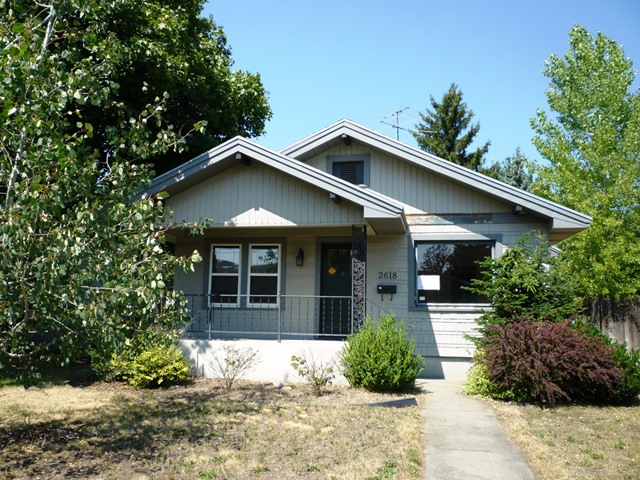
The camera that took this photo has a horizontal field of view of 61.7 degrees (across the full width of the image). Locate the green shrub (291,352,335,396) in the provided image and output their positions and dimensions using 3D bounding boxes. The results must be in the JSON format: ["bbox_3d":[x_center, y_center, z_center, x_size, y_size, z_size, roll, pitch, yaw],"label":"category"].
[{"bbox_3d":[-0.121,2.155,8.740,0.720,0.680,0.680,0,-8,11],"label":"green shrub"}]

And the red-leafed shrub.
[{"bbox_3d":[3.791,1.947,8.747,2.020,1.250,1.600,0,-8,11],"label":"red-leafed shrub"}]

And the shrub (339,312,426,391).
[{"bbox_3d":[1.072,1.931,9.197,1.400,1.290,1.330,0,-8,11],"label":"shrub"}]

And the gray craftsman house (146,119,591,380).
[{"bbox_3d":[1.268,0.632,14.993,9.500,5.400,11.200,0,-8,11],"label":"gray craftsman house"}]

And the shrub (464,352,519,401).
[{"bbox_3d":[2.786,2.176,8.765,0.920,0.760,0.820,0,-8,11],"label":"shrub"}]

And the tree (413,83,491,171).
[{"bbox_3d":[7.624,-1.948,30.620,5.600,14.780,5.600,0,-8,11],"label":"tree"}]

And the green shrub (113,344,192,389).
[{"bbox_3d":[-2.987,2.192,9.574,1.380,0.710,1.100,0,-8,11],"label":"green shrub"}]

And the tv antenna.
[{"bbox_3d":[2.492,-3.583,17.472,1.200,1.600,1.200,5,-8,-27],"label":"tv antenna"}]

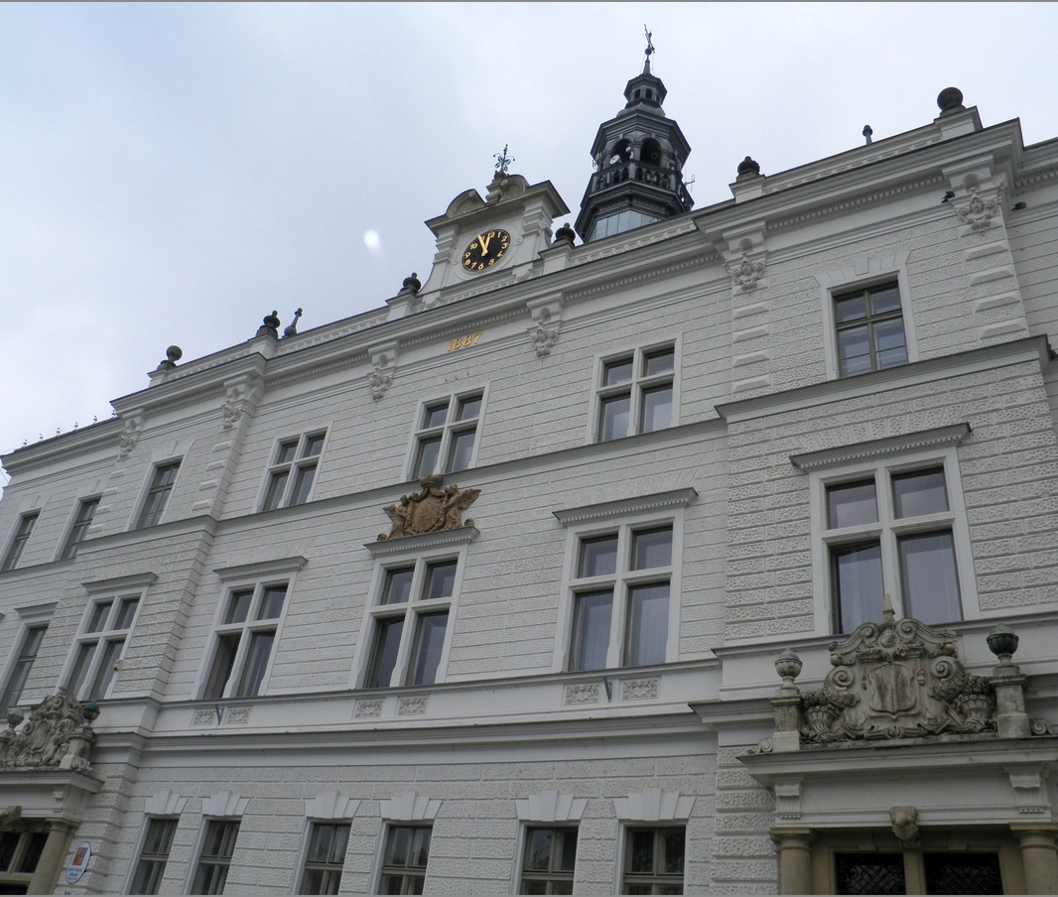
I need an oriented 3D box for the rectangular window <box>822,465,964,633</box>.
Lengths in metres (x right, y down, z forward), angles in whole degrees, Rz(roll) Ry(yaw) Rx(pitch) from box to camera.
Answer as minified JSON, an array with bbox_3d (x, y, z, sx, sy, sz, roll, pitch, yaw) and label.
[{"bbox_3d":[5.175,1.421,13.842,1.818,2.594,0.200,-12,-38,28],"label":"rectangular window"}]

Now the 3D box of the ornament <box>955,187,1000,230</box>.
[{"bbox_3d":[7.470,-3.977,16.088,0.689,1.067,0.324,-12,-37,29],"label":"ornament"}]

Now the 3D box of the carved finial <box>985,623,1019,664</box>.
[{"bbox_3d":[5.986,2.472,12.177,0.370,0.560,0.370,-12,-38,28],"label":"carved finial"}]

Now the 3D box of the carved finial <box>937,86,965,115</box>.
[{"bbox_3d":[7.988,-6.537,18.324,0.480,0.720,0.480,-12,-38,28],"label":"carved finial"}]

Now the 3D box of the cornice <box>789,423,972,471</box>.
[{"bbox_3d":[5.370,0.032,14.861,2.662,0.223,0.250,-12,-38,28],"label":"cornice"}]

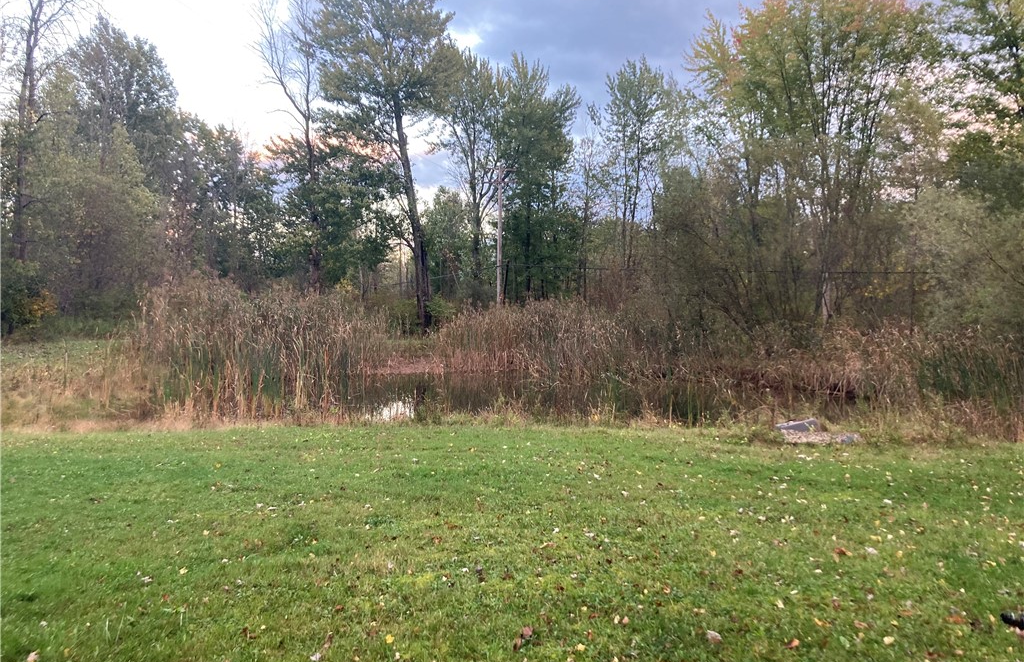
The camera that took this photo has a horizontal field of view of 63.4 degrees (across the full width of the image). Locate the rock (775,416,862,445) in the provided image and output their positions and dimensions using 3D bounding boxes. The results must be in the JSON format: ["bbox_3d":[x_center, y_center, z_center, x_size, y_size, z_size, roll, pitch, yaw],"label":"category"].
[{"bbox_3d":[3.910,1.299,10.600,1.050,0.300,0.700,0,1,9],"label":"rock"}]

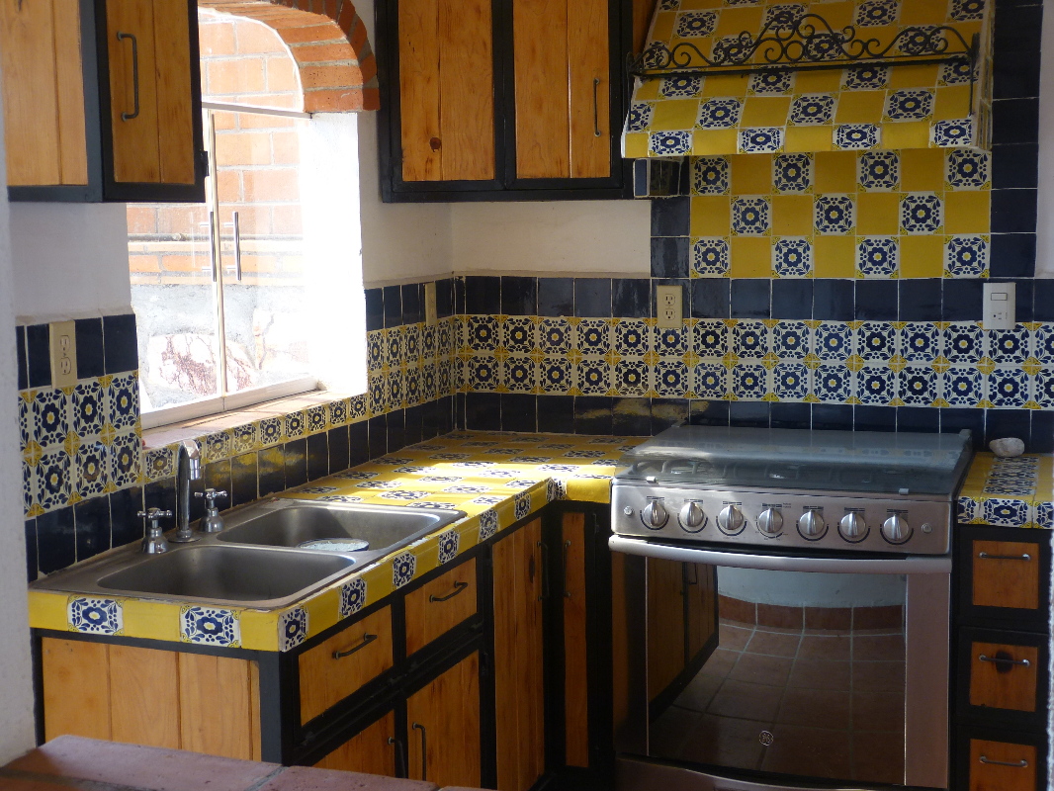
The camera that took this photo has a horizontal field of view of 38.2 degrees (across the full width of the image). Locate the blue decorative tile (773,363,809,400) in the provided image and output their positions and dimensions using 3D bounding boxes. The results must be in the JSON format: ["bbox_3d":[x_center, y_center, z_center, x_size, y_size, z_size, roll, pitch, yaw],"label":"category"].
[{"bbox_3d":[0.692,-0.038,3.986,0.104,0.104,0.010,2,7,20],"label":"blue decorative tile"}]

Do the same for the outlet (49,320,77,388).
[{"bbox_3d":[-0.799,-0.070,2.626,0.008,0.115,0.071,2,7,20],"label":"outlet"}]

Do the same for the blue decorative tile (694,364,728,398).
[{"bbox_3d":[0.492,-0.040,4.075,0.106,0.106,0.010,2,6,21],"label":"blue decorative tile"}]

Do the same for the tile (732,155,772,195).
[{"bbox_3d":[0.577,-0.569,3.901,0.105,0.105,0.008,2,7,21],"label":"tile"}]

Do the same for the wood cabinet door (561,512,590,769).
[{"bbox_3d":[0.117,0.571,3.559,0.054,0.605,0.020,2,6,21],"label":"wood cabinet door"}]

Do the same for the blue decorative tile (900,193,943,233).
[{"bbox_3d":[0.978,-0.450,3.763,0.105,0.105,0.008,2,7,21],"label":"blue decorative tile"}]

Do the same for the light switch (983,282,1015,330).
[{"bbox_3d":[1.153,-0.217,3.714,0.075,0.117,0.010,2,7,21],"label":"light switch"}]

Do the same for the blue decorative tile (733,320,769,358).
[{"bbox_3d":[0.582,-0.143,3.951,0.105,0.105,0.008,2,7,21],"label":"blue decorative tile"}]

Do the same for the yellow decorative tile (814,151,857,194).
[{"bbox_3d":[0.792,-0.573,3.901,0.106,0.106,0.010,2,6,21],"label":"yellow decorative tile"}]

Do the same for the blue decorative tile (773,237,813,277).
[{"bbox_3d":[0.691,-0.358,3.947,0.106,0.106,0.010,2,7,20],"label":"blue decorative tile"}]

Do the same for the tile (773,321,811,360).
[{"bbox_3d":[0.694,-0.144,3.986,0.106,0.106,0.010,2,6,21],"label":"tile"}]

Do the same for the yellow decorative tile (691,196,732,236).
[{"bbox_3d":[0.488,-0.474,4.029,0.106,0.106,0.010,2,6,21],"label":"yellow decorative tile"}]

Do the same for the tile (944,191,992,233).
[{"bbox_3d":[1.095,-0.453,3.784,0.106,0.106,0.010,2,7,20],"label":"tile"}]

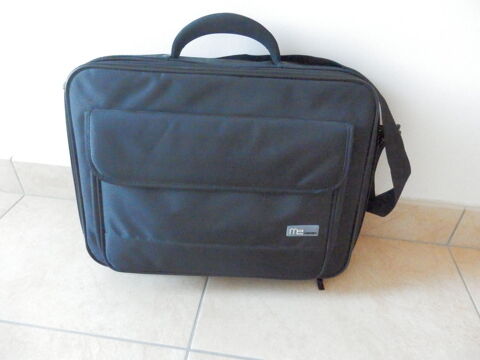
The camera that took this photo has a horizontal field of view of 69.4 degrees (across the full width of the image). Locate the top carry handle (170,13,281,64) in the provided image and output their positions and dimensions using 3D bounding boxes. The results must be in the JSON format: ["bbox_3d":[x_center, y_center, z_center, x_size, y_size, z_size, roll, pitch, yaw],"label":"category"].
[{"bbox_3d":[-0.018,-0.185,0.457,0.148,0.065,0.028,3,22,-1],"label":"top carry handle"}]

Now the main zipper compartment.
[{"bbox_3d":[-0.026,-0.012,0.520,0.415,0.315,0.107,3,22,-1],"label":"main zipper compartment"}]

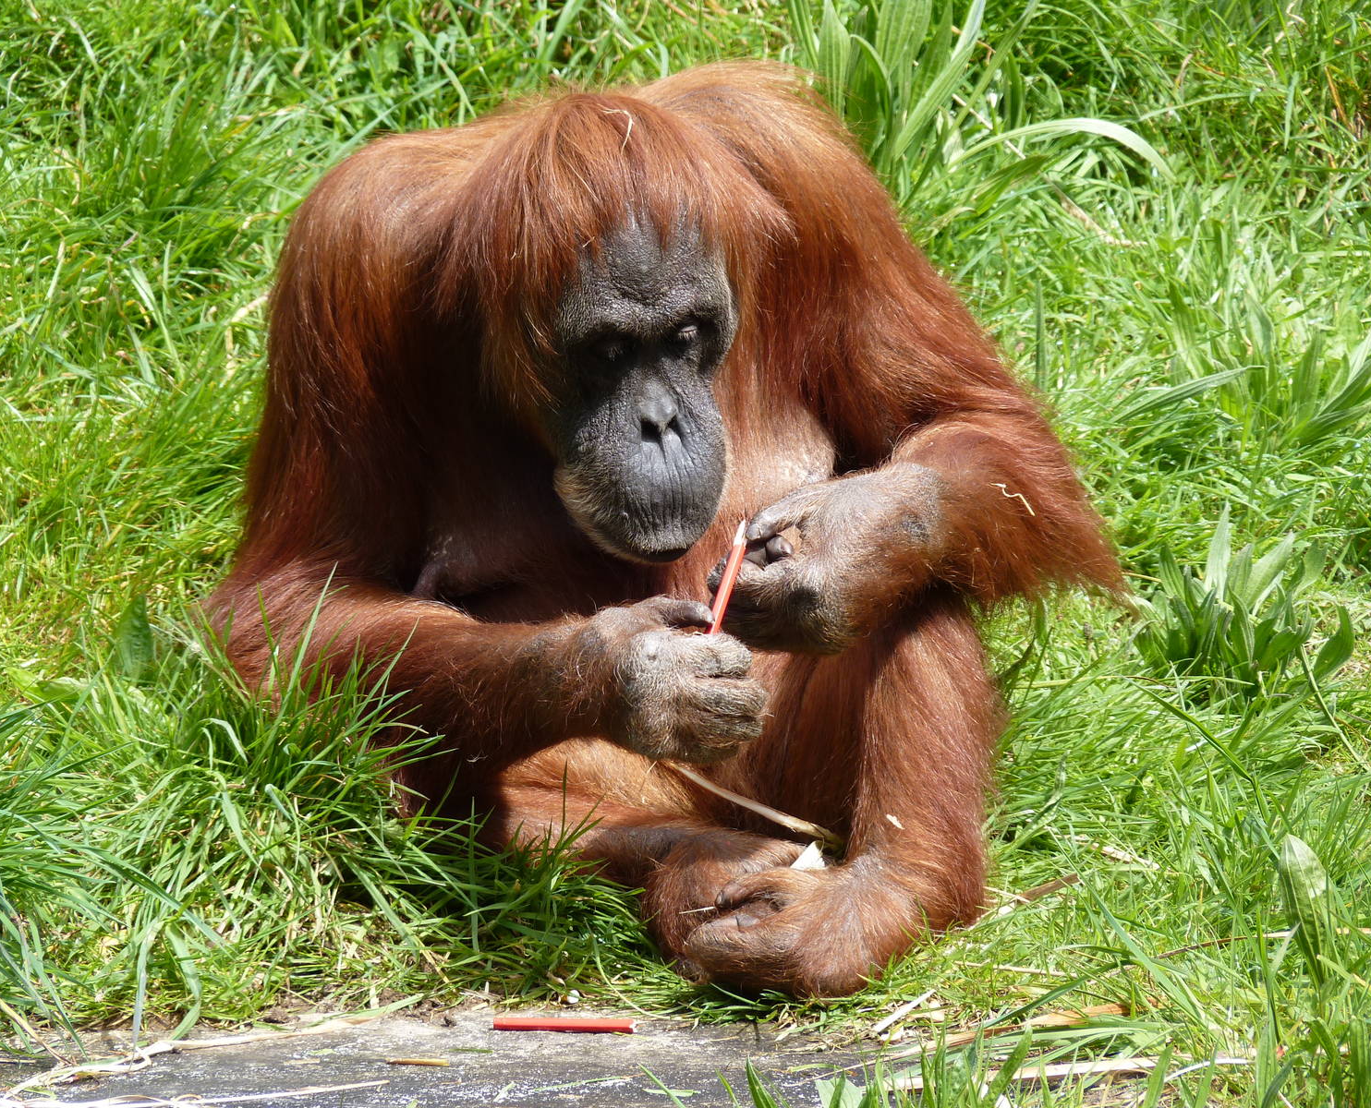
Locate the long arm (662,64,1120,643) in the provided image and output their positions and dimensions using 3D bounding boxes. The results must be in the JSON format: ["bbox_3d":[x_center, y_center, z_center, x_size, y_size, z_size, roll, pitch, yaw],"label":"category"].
[{"bbox_3d":[0.133,-0.125,8.000,0.290,0.320,0.330,0,20,0],"label":"long arm"}]

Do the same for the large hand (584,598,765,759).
[{"bbox_3d":[-0.009,0.080,7.880,0.120,0.095,0.090,10,22,26],"label":"large hand"}]

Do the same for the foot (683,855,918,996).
[{"bbox_3d":[0.075,0.240,7.960,0.145,0.075,0.095,-9,22,-24],"label":"foot"}]

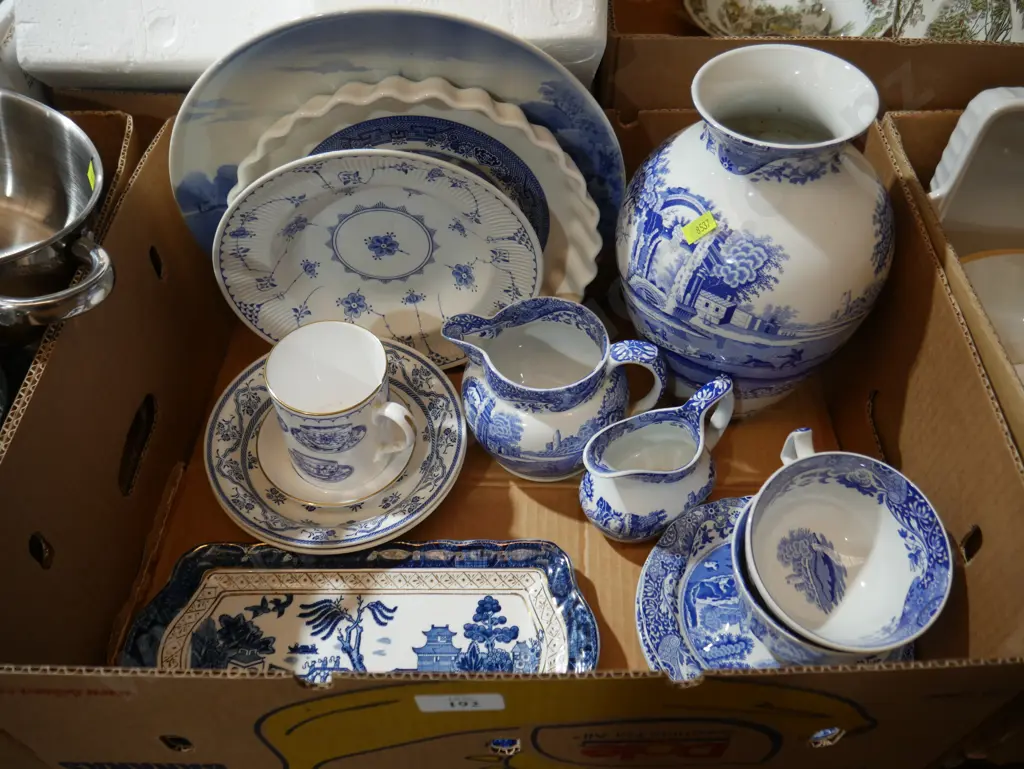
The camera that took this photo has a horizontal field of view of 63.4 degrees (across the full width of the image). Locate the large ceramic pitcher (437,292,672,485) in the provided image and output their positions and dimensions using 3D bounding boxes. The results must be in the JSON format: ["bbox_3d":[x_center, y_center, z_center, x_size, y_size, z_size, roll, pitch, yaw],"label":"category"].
[{"bbox_3d":[0.030,0.007,0.590,0.153,0.119,0.116,4,53,3],"label":"large ceramic pitcher"}]

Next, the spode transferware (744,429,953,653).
[{"bbox_3d":[0.190,0.091,0.498,0.109,0.068,0.132,-13,72,4],"label":"spode transferware"}]

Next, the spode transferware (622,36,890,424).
[{"bbox_3d":[0.169,-0.093,0.586,0.187,0.246,0.187,-2,52,2],"label":"spode transferware"}]

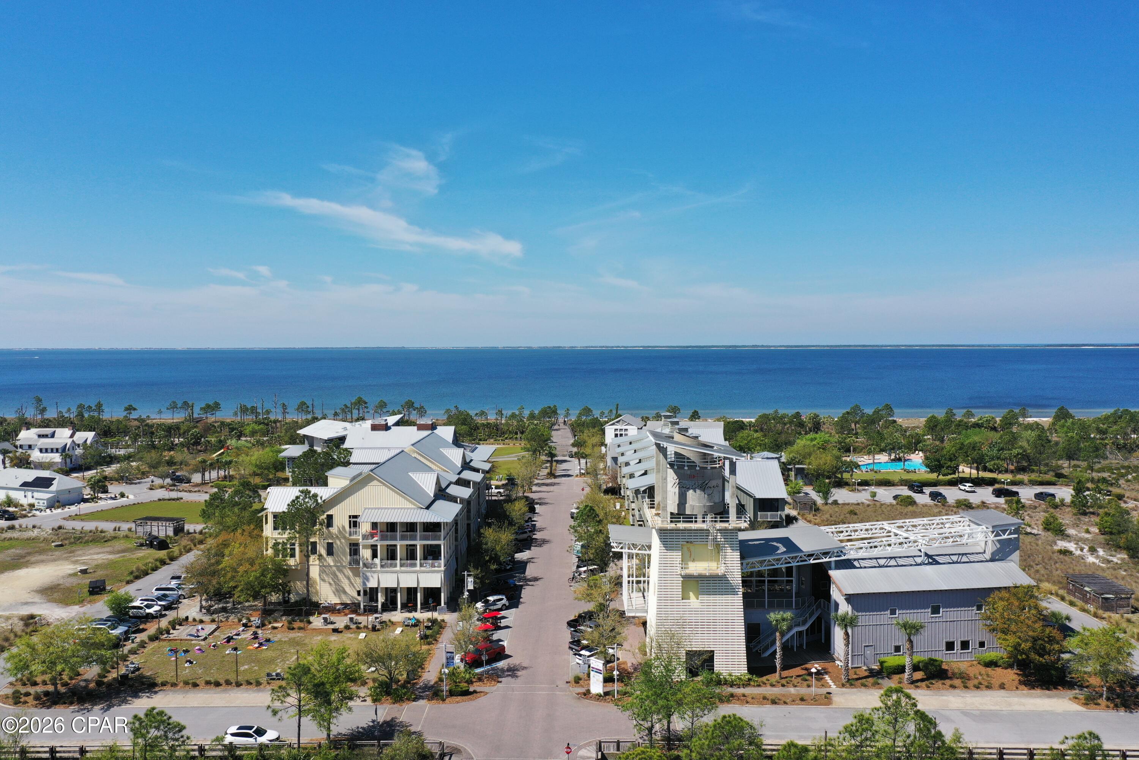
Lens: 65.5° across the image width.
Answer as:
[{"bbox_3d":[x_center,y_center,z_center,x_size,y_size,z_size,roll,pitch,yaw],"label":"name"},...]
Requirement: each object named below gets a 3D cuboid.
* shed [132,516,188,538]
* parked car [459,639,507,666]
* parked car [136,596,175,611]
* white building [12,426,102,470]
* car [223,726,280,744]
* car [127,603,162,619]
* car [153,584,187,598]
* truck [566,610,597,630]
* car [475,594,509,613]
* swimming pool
[{"bbox_3d":[-74.800,26.850,162.000,8.300,2.750,4.100,0,2,10],"label":"shed"},{"bbox_3d":[-9.800,31.110,100.829,5.400,1.820,1.900,-2,3,-41],"label":"parked car"},{"bbox_3d":[-56.863,30.542,121.715,4.750,1.700,1.870,0,2,4],"label":"parked car"},{"bbox_3d":[-150.528,19.353,257.783,18.500,10.800,21.500,0,2,1],"label":"white building"},{"bbox_3d":[-27.200,30.590,75.990,4.600,1.660,1.870,0,2,1],"label":"car"},{"bbox_3d":[-54.300,29.230,112.540,4.700,1.720,1.900,0,2,2],"label":"car"},{"bbox_3d":[-56.934,30.297,127.209,5.150,1.750,1.970,0,2,1],"label":"car"},{"bbox_3d":[2.418,30.547,112.218,5.800,1.920,2.000,-2,3,-42],"label":"truck"},{"bbox_3d":[-9.990,28.940,114.310,4.600,1.690,1.860,-2,3,-41],"label":"car"},{"bbox_3d":[94.616,25.563,259.753,23.000,1.200,20.000,0,2,5],"label":"swimming pool"}]

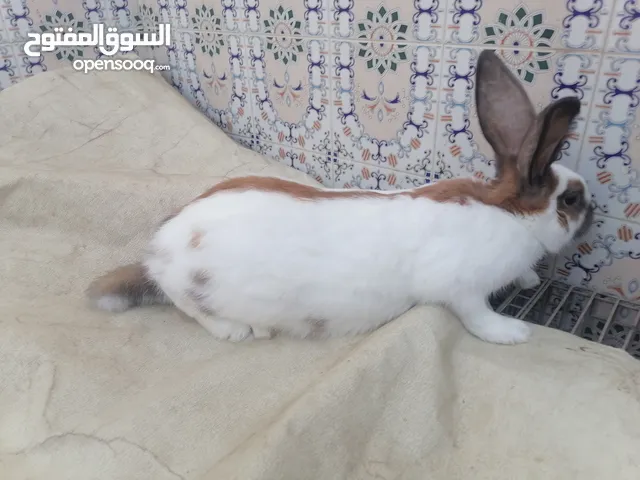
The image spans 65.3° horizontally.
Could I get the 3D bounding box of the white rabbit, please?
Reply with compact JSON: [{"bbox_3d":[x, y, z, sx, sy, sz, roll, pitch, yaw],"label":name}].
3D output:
[{"bbox_3d":[0.010,-0.051,0.566,0.585,0.312,0.166,-4,28,-3],"label":"white rabbit"}]

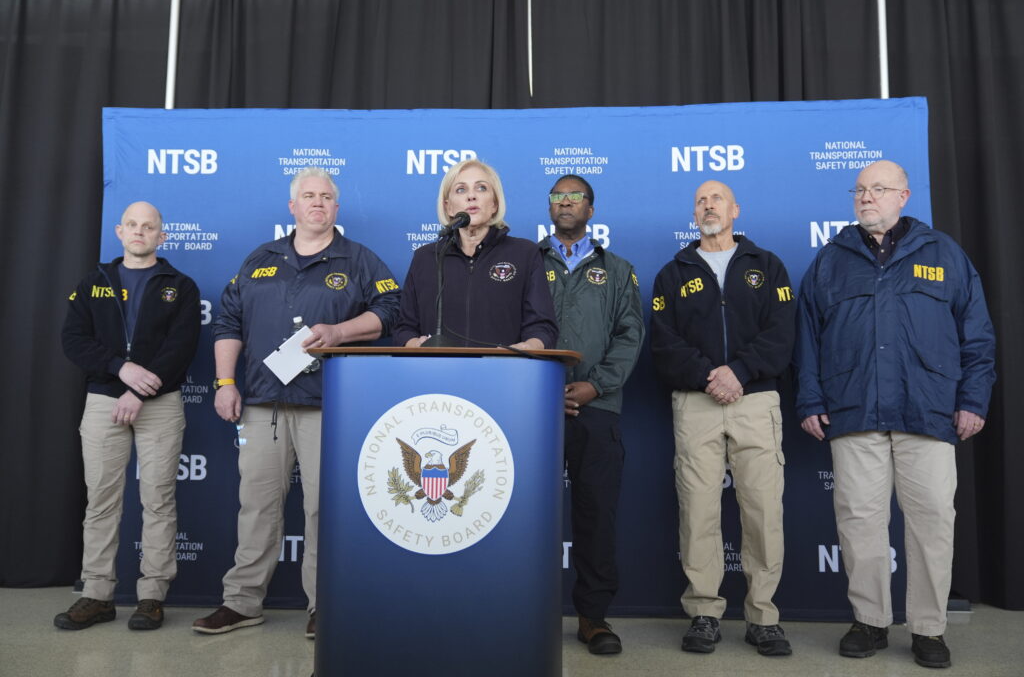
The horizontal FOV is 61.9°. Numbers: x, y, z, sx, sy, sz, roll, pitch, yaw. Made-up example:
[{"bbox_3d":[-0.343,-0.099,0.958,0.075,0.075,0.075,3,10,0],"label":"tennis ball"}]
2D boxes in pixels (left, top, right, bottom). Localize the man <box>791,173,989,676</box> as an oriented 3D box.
[{"bbox_3d":[1.449,0.231,3.223,0.700,1.843,0.430,-2,-5,26],"label":"man"}]

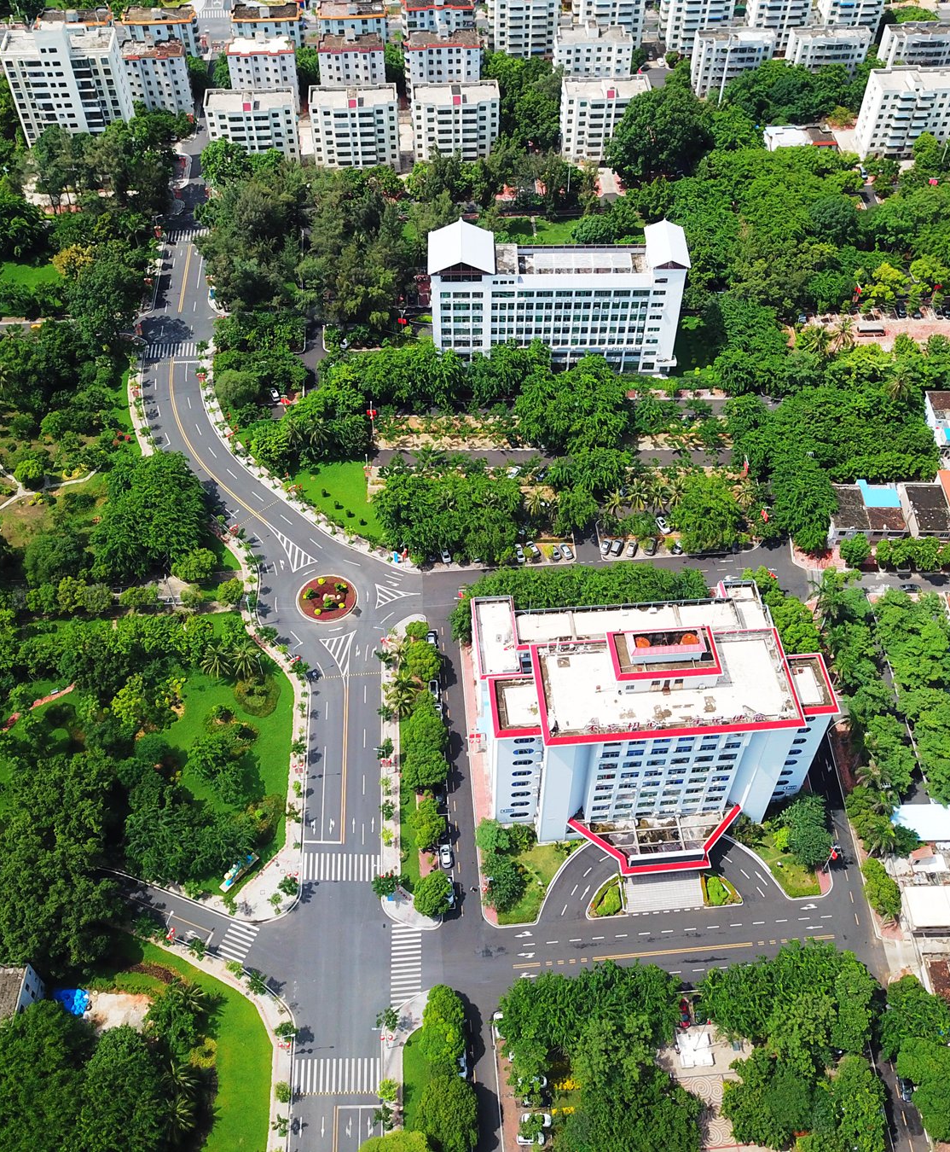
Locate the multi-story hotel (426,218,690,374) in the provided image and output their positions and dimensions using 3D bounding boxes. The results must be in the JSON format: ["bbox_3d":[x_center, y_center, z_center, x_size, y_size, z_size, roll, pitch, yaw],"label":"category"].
[{"bbox_3d":[19.760,-67.810,281.000,61.200,33.500,17.540,-1,50,-1],"label":"multi-story hotel"}]

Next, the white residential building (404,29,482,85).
[{"bbox_3d":[-9.670,-160.730,366.820,23.800,21.500,12.300,-3,51,-2],"label":"white residential building"}]

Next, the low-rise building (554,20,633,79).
[{"bbox_3d":[37.110,-163.550,369.620,24.200,20.500,12.800,-3,51,-2],"label":"low-rise building"}]

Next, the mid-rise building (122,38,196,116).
[{"bbox_3d":[-99.100,-155.390,360.900,20.950,21.500,12.120,-2,50,-2],"label":"mid-rise building"}]

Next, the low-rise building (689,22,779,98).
[{"bbox_3d":[83.110,-165.130,371.860,23.800,18.800,11.000,-3,51,-3],"label":"low-rise building"}]

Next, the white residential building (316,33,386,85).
[{"bbox_3d":[-38.270,-158.610,365.160,20.800,21.500,12.200,-3,51,-2],"label":"white residential building"}]

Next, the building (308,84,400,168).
[{"bbox_3d":[-35.150,-131.270,342.060,25.100,22.400,13.800,-4,51,-3],"label":"building"}]

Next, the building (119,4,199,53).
[{"bbox_3d":[-103.360,-178.810,382.990,23.500,17.300,12.800,-2,50,-2],"label":"building"}]

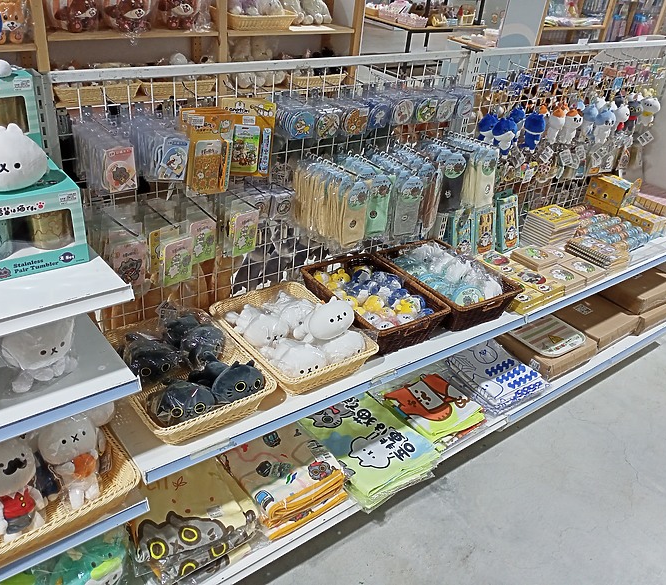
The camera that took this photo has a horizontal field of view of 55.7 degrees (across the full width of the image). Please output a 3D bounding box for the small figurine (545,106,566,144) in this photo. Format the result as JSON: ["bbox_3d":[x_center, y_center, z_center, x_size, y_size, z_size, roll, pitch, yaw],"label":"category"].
[{"bbox_3d":[0.694,-0.521,1.967,0.052,0.110,0.056,30,38,34],"label":"small figurine"}]

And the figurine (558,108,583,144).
[{"bbox_3d":[0.735,-0.515,1.956,0.058,0.110,0.052,-2,31,-13],"label":"figurine"}]

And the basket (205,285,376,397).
[{"bbox_3d":[-0.105,0.120,1.641,0.290,0.075,0.392,-17,38,-34],"label":"basket"}]

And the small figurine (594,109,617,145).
[{"bbox_3d":[0.946,-0.578,2.195,0.060,0.112,0.055,1,31,-9],"label":"small figurine"}]

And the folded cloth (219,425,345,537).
[{"bbox_3d":[-0.142,0.490,1.737,0.255,0.062,0.290,-18,38,-34],"label":"folded cloth"}]

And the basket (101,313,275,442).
[{"bbox_3d":[-0.351,0.193,1.473,0.290,0.075,0.392,-17,38,-34],"label":"basket"}]

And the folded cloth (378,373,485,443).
[{"bbox_3d":[0.314,0.360,2.002,0.235,0.045,0.210,-18,38,-34],"label":"folded cloth"}]

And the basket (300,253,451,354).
[{"bbox_3d":[0.114,0.037,1.787,0.258,0.110,0.370,-15,37,-32],"label":"basket"}]

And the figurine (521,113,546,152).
[{"bbox_3d":[0.626,-0.497,1.960,0.064,0.115,0.058,-15,37,-32],"label":"figurine"}]

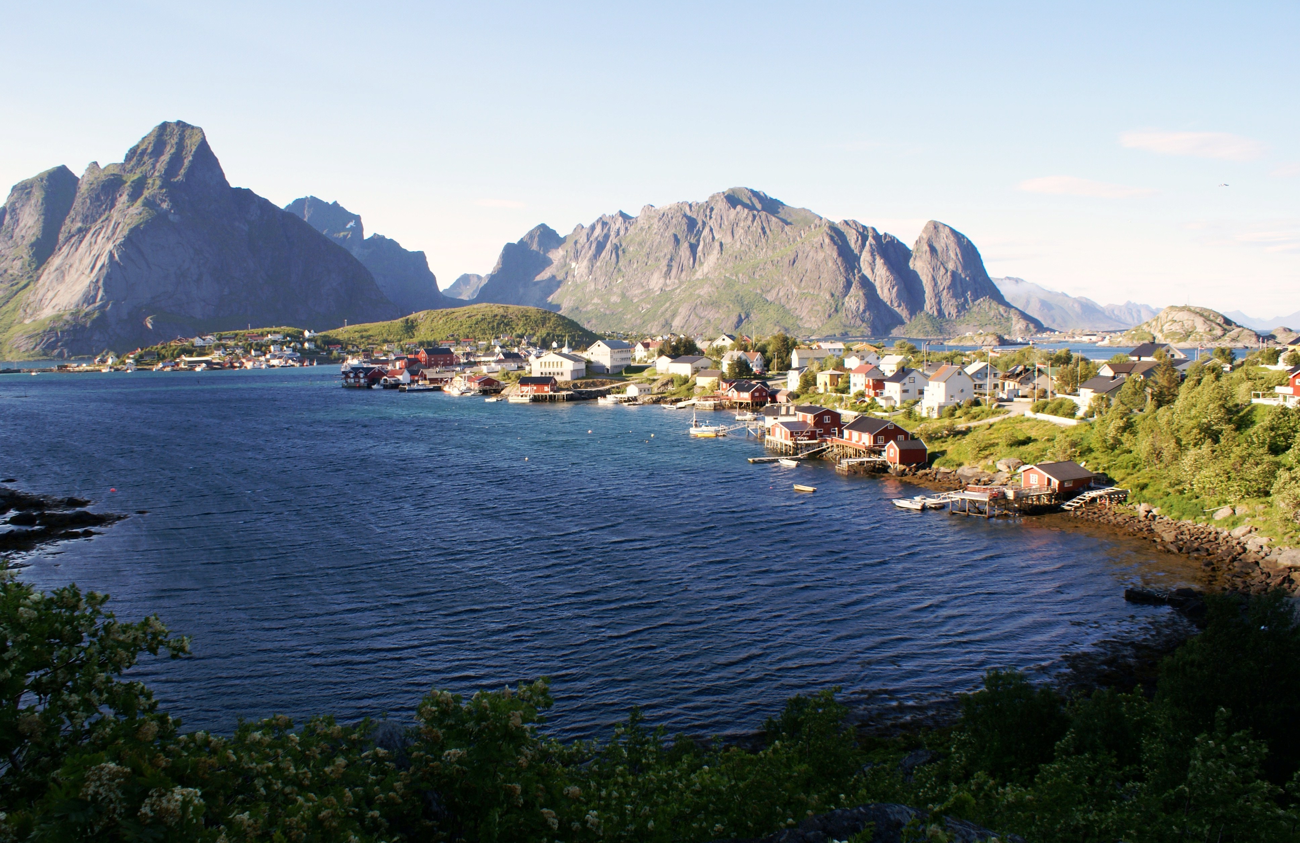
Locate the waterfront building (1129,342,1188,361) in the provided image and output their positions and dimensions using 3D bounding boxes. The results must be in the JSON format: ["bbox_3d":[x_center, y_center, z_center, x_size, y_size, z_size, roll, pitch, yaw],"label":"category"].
[{"bbox_3d":[128.930,-16.230,248.140,9.200,7.000,10.000,-2,5,-13],"label":"waterfront building"}]

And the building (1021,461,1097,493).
[{"bbox_3d":[59.360,7.880,142.390,8.200,3.800,6.500,-4,6,-34],"label":"building"}]

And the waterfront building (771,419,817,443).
[{"bbox_3d":[31.480,1.830,213.830,6.600,3.600,9.500,-2,6,-15],"label":"waterfront building"}]

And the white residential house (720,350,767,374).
[{"bbox_3d":[35.560,-22.430,371.510,12.500,8.200,10.000,-3,5,-22],"label":"white residential house"}]

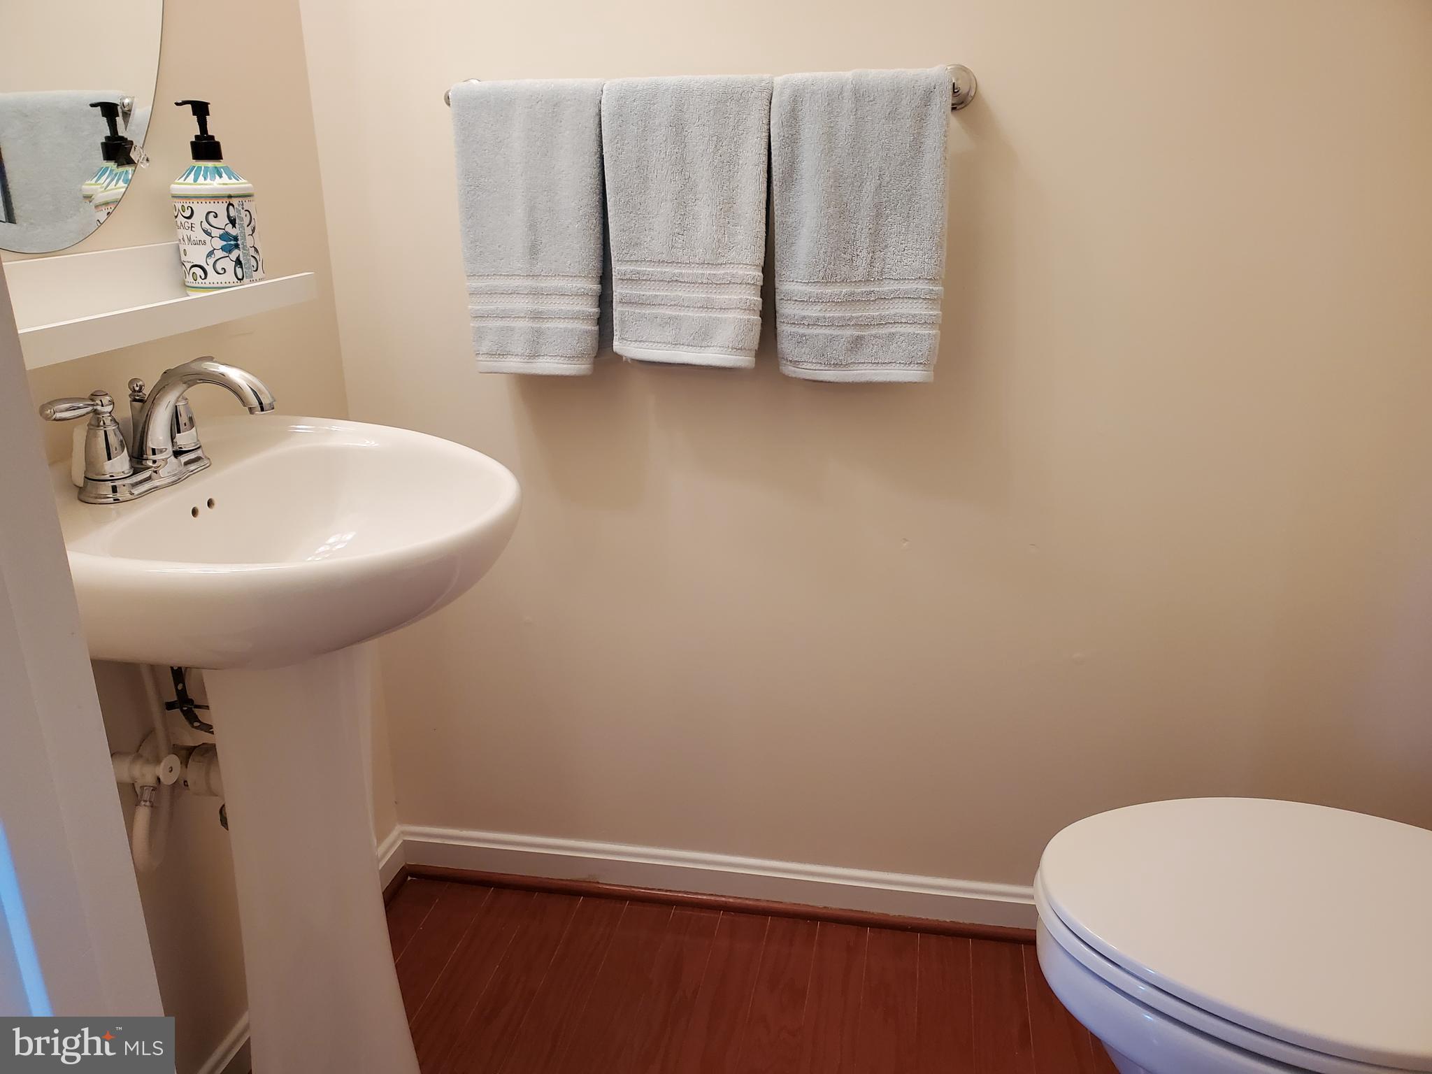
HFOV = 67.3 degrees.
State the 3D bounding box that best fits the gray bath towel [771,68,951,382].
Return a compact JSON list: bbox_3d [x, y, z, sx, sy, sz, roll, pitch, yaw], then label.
[{"bbox_3d":[0.170,-0.373,1.300,0.197,0.354,0.072,3,20,9],"label":"gray bath towel"}]

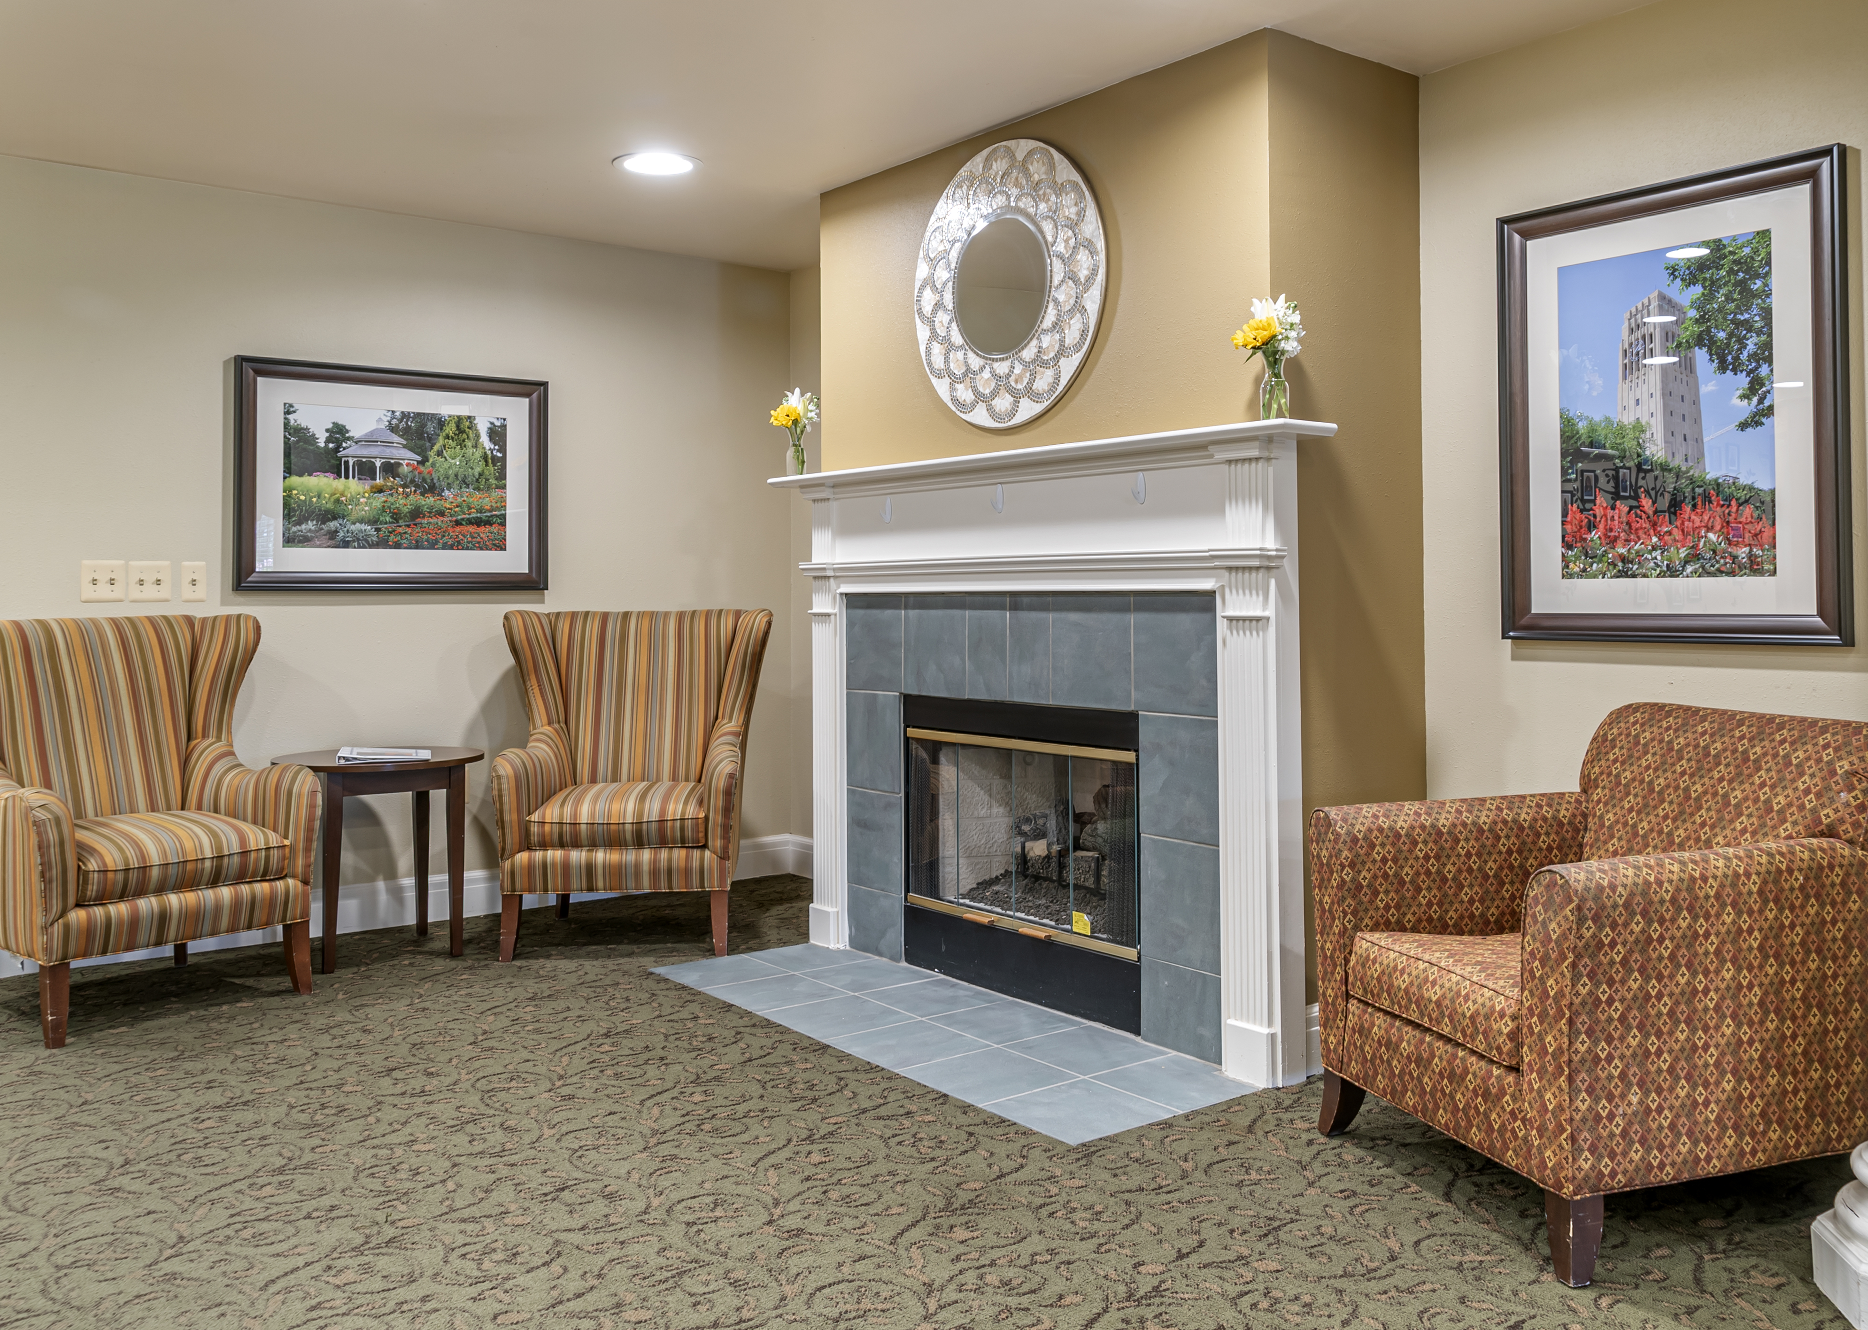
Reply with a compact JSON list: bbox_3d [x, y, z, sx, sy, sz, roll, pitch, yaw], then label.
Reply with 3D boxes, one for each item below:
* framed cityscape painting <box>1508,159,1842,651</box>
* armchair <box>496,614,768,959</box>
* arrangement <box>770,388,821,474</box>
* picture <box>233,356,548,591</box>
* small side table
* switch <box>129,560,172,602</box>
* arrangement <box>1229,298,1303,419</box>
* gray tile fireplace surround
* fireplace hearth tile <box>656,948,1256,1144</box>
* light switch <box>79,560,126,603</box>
[{"bbox_3d":[1.642,-0.566,3.135,0.040,1.019,0.740,-3,4,-40],"label":"framed cityscape painting"},{"bbox_3d":[-1.015,0.371,4.749,0.840,1.100,0.770,-1,3,-2],"label":"armchair"},{"bbox_3d":[-0.461,-0.773,4.600,0.150,0.293,0.130,2,4,40],"label":"arrangement"},{"bbox_3d":[-1.850,-0.639,4.803,1.031,0.755,0.040,-3,4,-34],"label":"picture"},{"bbox_3d":[-1.796,0.620,4.516,0.640,0.640,0.640,-2,3,-30],"label":"small side table"},{"bbox_3d":[-2.491,-0.265,4.398,0.116,0.122,0.015,-3,4,-34],"label":"switch"},{"bbox_3d":[0.767,-0.703,3.165,0.150,0.293,0.130,2,4,40],"label":"arrangement"},{"bbox_3d":[0.223,0.374,3.947,0.060,1.154,1.508,-3,4,-40],"label":"gray tile fireplace surround"},{"bbox_3d":[-0.044,0.969,3.784,0.630,0.020,1.810,-3,4,-39],"label":"fireplace hearth tile"},{"bbox_3d":[-2.596,-0.261,4.326,0.116,0.122,0.015,-3,4,-34],"label":"light switch"}]

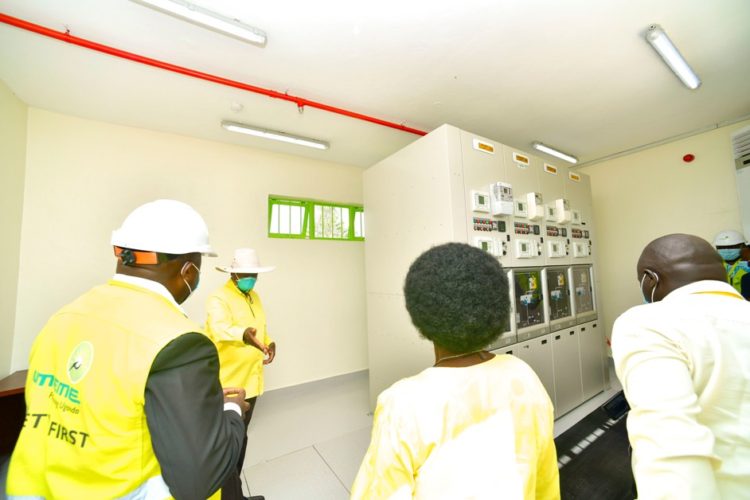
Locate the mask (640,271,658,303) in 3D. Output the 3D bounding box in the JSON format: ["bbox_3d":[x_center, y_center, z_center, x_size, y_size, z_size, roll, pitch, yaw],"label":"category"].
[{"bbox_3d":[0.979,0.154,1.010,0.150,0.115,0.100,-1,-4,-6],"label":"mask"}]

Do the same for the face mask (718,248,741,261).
[{"bbox_3d":[3.401,0.043,2.800,0.080,0.105,0.155,0,-4,-25],"label":"face mask"}]

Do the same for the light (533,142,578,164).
[{"bbox_3d":[2.642,-1.390,4.230,1.260,0.090,0.120,1,-5,-33],"label":"light"}]

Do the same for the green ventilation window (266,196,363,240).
[{"bbox_3d":[-0.675,-0.443,4.475,1.863,0.583,0.090,1,-5,-33],"label":"green ventilation window"}]

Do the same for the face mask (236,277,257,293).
[{"bbox_3d":[-0.884,0.238,2.010,0.085,0.115,0.135,-5,-5,41],"label":"face mask"}]

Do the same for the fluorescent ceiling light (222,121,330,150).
[{"bbox_3d":[-1.107,-1.335,3.433,1.230,0.090,0.120,1,-5,-33],"label":"fluorescent ceiling light"}]

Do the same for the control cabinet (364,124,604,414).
[{"bbox_3d":[1.373,0.419,3.597,2.629,2.779,1.347,1,-5,-33],"label":"control cabinet"}]

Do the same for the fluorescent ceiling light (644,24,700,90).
[{"bbox_3d":[2.424,-1.507,2.344,1.240,0.090,0.110,1,-5,-33],"label":"fluorescent ceiling light"}]

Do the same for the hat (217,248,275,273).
[{"bbox_3d":[-0.913,0.075,2.070,0.390,0.155,0.360,-5,-5,41],"label":"hat"}]

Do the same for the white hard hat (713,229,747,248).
[{"bbox_3d":[3.460,-0.112,2.850,0.280,0.160,0.225,0,-4,-25],"label":"white hard hat"}]

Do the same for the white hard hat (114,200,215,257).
[{"bbox_3d":[-0.613,-0.064,0.870,0.225,0.155,0.285,-3,-4,12],"label":"white hard hat"}]

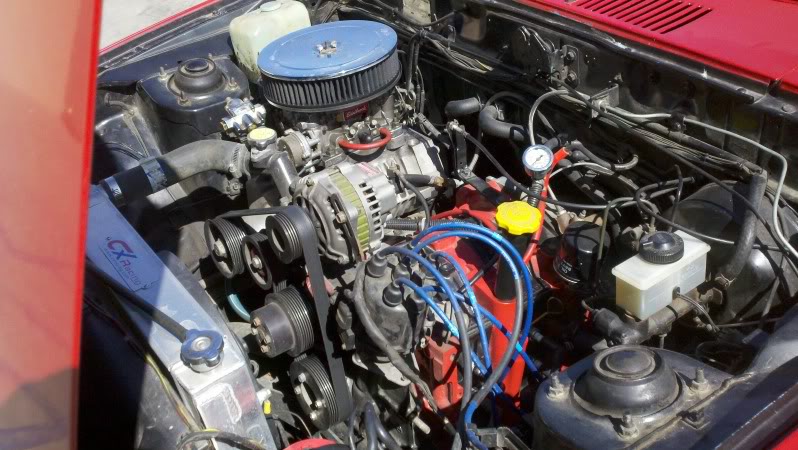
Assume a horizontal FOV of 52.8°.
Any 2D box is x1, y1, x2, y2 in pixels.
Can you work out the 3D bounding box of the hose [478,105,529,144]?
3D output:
[{"bbox_3d":[0.182,-0.177,1.400,0.055,0.045,0.085,-27,37,-23],"label":"hose"}]

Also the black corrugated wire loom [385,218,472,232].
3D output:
[{"bbox_3d":[0.041,0.001,1.160,0.126,0.016,0.018,2,37,6],"label":"black corrugated wire loom"}]

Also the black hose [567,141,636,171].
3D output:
[{"bbox_3d":[0.314,-0.107,1.240,0.105,0.030,0.030,17,42,36],"label":"black hose"}]

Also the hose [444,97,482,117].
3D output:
[{"bbox_3d":[0.118,-0.216,1.470,0.070,0.032,0.030,-7,33,6],"label":"hose"}]

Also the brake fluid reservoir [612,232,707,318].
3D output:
[{"bbox_3d":[0.328,0.055,1.008,0.116,0.075,0.053,-27,37,-23],"label":"brake fluid reservoir"}]

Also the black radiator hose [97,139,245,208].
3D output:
[{"bbox_3d":[-0.360,-0.086,1.290,0.320,0.095,0.075,7,37,26],"label":"black radiator hose"}]

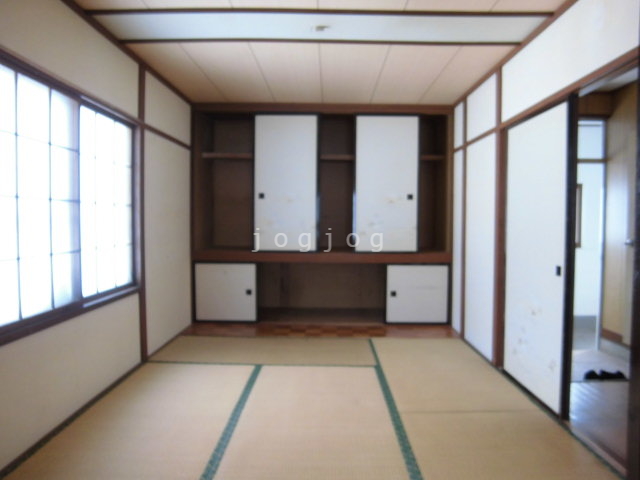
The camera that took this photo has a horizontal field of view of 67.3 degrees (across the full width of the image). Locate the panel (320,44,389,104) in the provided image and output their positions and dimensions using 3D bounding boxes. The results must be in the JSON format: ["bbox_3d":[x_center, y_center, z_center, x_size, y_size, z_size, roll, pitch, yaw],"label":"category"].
[{"bbox_3d":[0.255,-1.377,4.125,0.491,0.025,1.706,0,2,1],"label":"panel"}]

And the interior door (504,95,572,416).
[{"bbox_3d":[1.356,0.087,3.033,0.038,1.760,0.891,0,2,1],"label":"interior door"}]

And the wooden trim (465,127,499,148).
[{"bbox_3d":[1.337,-0.858,3.975,0.028,0.036,0.799,0,2,1],"label":"wooden trim"}]

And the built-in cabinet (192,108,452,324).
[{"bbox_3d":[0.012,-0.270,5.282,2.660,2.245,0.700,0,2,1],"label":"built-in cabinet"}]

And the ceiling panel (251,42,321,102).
[{"bbox_3d":[-0.231,-1.379,4.133,0.479,0.025,1.706,0,2,1],"label":"ceiling panel"}]

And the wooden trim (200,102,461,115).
[{"bbox_3d":[0.030,-1.359,5.005,2.678,0.095,0.060,0,2,1],"label":"wooden trim"}]

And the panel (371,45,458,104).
[{"bbox_3d":[0.743,-1.374,4.116,0.485,0.025,1.706,0,2,1],"label":"panel"}]

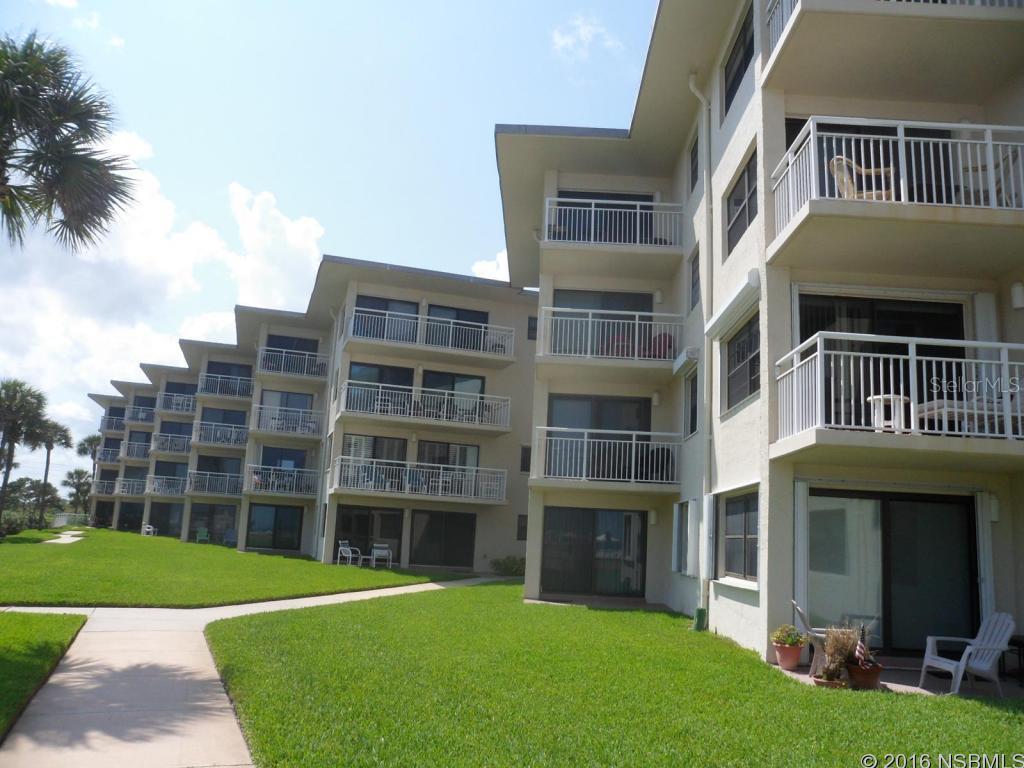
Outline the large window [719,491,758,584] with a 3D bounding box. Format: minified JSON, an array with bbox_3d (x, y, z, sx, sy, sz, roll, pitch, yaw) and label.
[{"bbox_3d":[3.357,2.228,11.211,0.120,1.220,2.050,3,-12,2],"label":"large window"}]

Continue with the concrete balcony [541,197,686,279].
[{"bbox_3d":[2.362,-3.535,18.723,3.296,1.318,1.772,2,-11,2],"label":"concrete balcony"}]

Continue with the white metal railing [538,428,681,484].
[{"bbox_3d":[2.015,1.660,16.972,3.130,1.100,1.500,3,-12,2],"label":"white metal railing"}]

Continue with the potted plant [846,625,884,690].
[{"bbox_3d":[3.677,2.847,7.978,0.350,0.660,0.350,3,-12,2],"label":"potted plant"}]

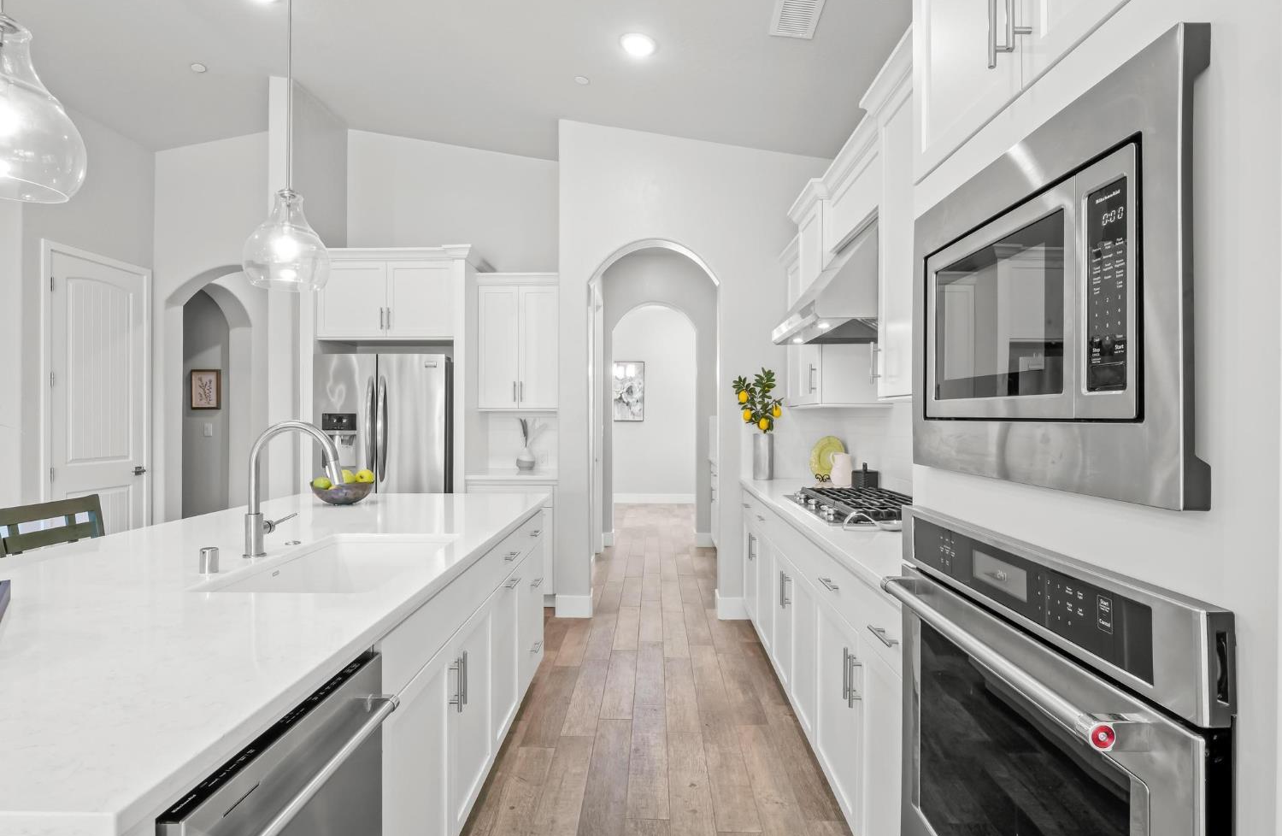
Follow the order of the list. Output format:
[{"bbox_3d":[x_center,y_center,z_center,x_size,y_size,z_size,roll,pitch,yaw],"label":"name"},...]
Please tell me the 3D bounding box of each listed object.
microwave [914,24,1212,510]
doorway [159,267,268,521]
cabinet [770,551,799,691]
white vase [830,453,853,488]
[{"bbox_3d":[0.758,-0.153,0.997,0.420,0.490,0.677,0,0,1],"label":"microwave"},{"bbox_3d":[-3.196,0.065,5.351,1.100,2.490,0.200,0,0,1],"label":"doorway"},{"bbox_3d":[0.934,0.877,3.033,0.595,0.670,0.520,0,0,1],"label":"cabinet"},{"bbox_3d":[1.115,0.285,3.648,0.125,0.191,0.110,0,0,1],"label":"white vase"}]

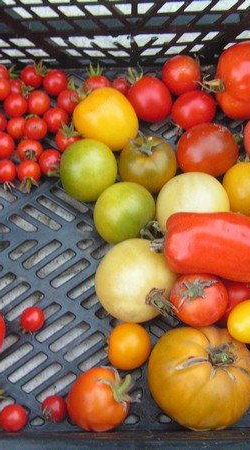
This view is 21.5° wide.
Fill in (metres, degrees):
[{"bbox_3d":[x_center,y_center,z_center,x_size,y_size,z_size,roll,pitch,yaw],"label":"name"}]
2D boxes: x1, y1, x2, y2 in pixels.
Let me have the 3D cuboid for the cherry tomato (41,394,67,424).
[{"bbox_3d":[-0.064,0.169,0.606,0.024,0.024,0.024,0,75,-1],"label":"cherry tomato"}]

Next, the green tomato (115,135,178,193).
[{"bbox_3d":[0.022,-0.060,0.652,0.057,0.052,0.057,-1,38,-1],"label":"green tomato"}]

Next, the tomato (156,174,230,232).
[{"bbox_3d":[0.065,-0.015,0.631,0.070,0.066,0.070,0,75,-1],"label":"tomato"}]

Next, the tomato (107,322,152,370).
[{"bbox_3d":[0.004,0.110,0.592,0.040,0.038,0.043,0,76,0],"label":"tomato"}]

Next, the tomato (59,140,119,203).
[{"bbox_3d":[-0.035,-0.054,0.648,0.056,0.056,0.062,-1,75,-1],"label":"tomato"}]

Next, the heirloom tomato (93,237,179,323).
[{"bbox_3d":[0.011,0.051,0.610,0.073,0.075,0.075,42,120,40],"label":"heirloom tomato"}]

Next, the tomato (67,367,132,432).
[{"bbox_3d":[-0.022,0.152,0.575,0.055,0.050,0.057,0,72,-29],"label":"tomato"}]

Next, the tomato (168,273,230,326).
[{"bbox_3d":[0.070,0.071,0.621,0.055,0.046,0.049,-2,69,5],"label":"tomato"}]

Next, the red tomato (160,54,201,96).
[{"bbox_3d":[0.056,-0.148,0.652,0.040,0.038,0.040,0,76,0],"label":"red tomato"}]

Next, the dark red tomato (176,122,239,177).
[{"bbox_3d":[0.083,-0.075,0.655,0.062,0.055,0.054,-1,75,-1],"label":"dark red tomato"}]

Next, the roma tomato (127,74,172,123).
[{"bbox_3d":[0.026,-0.128,0.674,0.045,0.045,0.048,-24,92,1],"label":"roma tomato"}]

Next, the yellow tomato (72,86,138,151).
[{"bbox_3d":[-0.020,-0.107,0.661,0.064,0.057,0.063,-1,75,-1],"label":"yellow tomato"}]

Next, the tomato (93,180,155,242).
[{"bbox_3d":[0.000,-0.012,0.637,0.059,0.056,0.059,-1,75,-1],"label":"tomato"}]

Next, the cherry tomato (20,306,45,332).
[{"bbox_3d":[-0.087,0.090,0.625,0.023,0.023,0.024,-1,75,-1],"label":"cherry tomato"}]

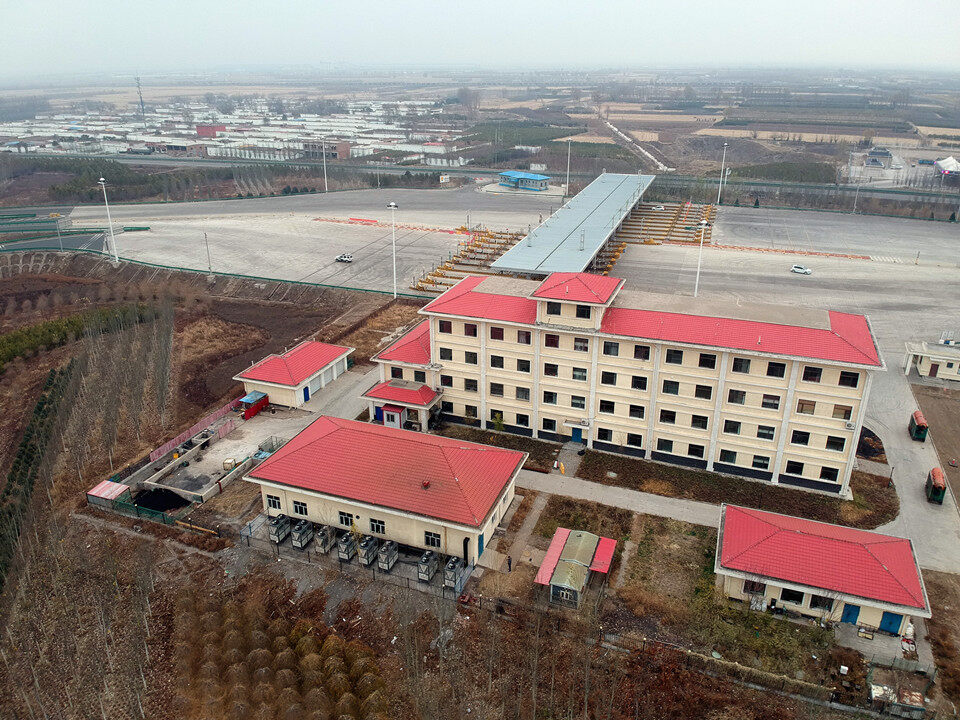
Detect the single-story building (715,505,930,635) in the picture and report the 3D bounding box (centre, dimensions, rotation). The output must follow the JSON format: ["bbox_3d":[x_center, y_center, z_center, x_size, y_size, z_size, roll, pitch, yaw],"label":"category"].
[{"bbox_3d":[29.602,17.853,61.487,16.170,5.320,10.430,8,25,20],"label":"single-story building"}]

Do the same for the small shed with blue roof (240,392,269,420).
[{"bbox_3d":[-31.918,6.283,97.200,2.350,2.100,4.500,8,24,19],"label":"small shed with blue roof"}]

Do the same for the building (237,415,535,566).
[{"bbox_3d":[-9.497,11.838,73.650,26.180,7.700,14.630,8,25,20],"label":"building"}]

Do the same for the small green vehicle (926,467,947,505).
[{"bbox_3d":[50.255,14.024,76.382,1.260,2.370,3.210,10,24,24],"label":"small green vehicle"}]

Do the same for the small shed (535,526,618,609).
[{"bbox_3d":[9.151,19.358,64.941,5.900,2.400,8.500,8,24,19],"label":"small shed"}]

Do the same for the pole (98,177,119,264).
[{"bbox_3d":[-88.029,-32.660,164.501,2.100,20.020,2.100,8,25,20],"label":"pole"}]

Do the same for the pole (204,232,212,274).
[{"bbox_3d":[-61.311,-23.933,156.674,0.700,9.520,0.700,8,25,20],"label":"pole"}]

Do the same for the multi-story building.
[{"bbox_3d":[15.597,-0.808,86.906,58.940,20.020,18.900,8,25,20],"label":"multi-story building"}]

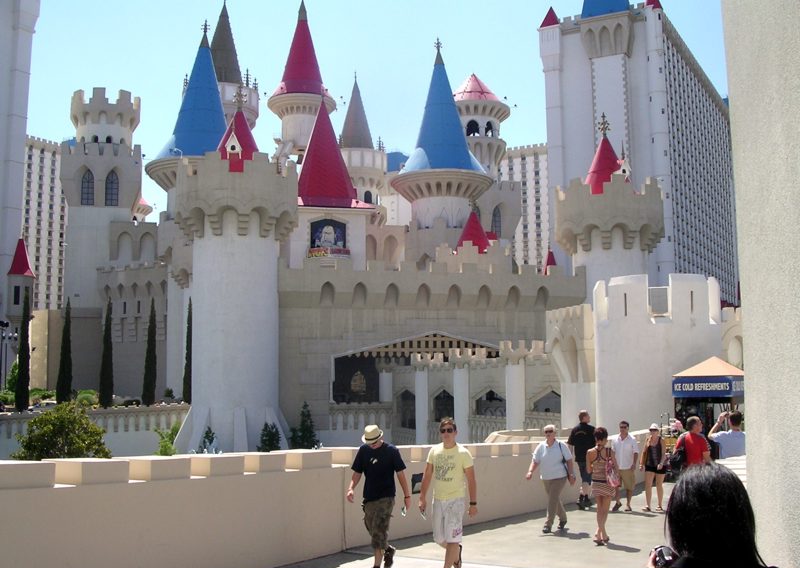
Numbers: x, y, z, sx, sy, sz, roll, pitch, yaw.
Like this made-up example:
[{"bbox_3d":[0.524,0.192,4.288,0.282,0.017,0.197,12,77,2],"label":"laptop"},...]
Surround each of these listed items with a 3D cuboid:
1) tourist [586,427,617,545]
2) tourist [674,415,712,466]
[{"bbox_3d":[2.829,2.826,12.300,0.460,1.610,0.380,-2,-7,16],"label":"tourist"},{"bbox_3d":[4.604,2.943,13.698,0.580,1.750,0.420,-4,-8,28],"label":"tourist"}]

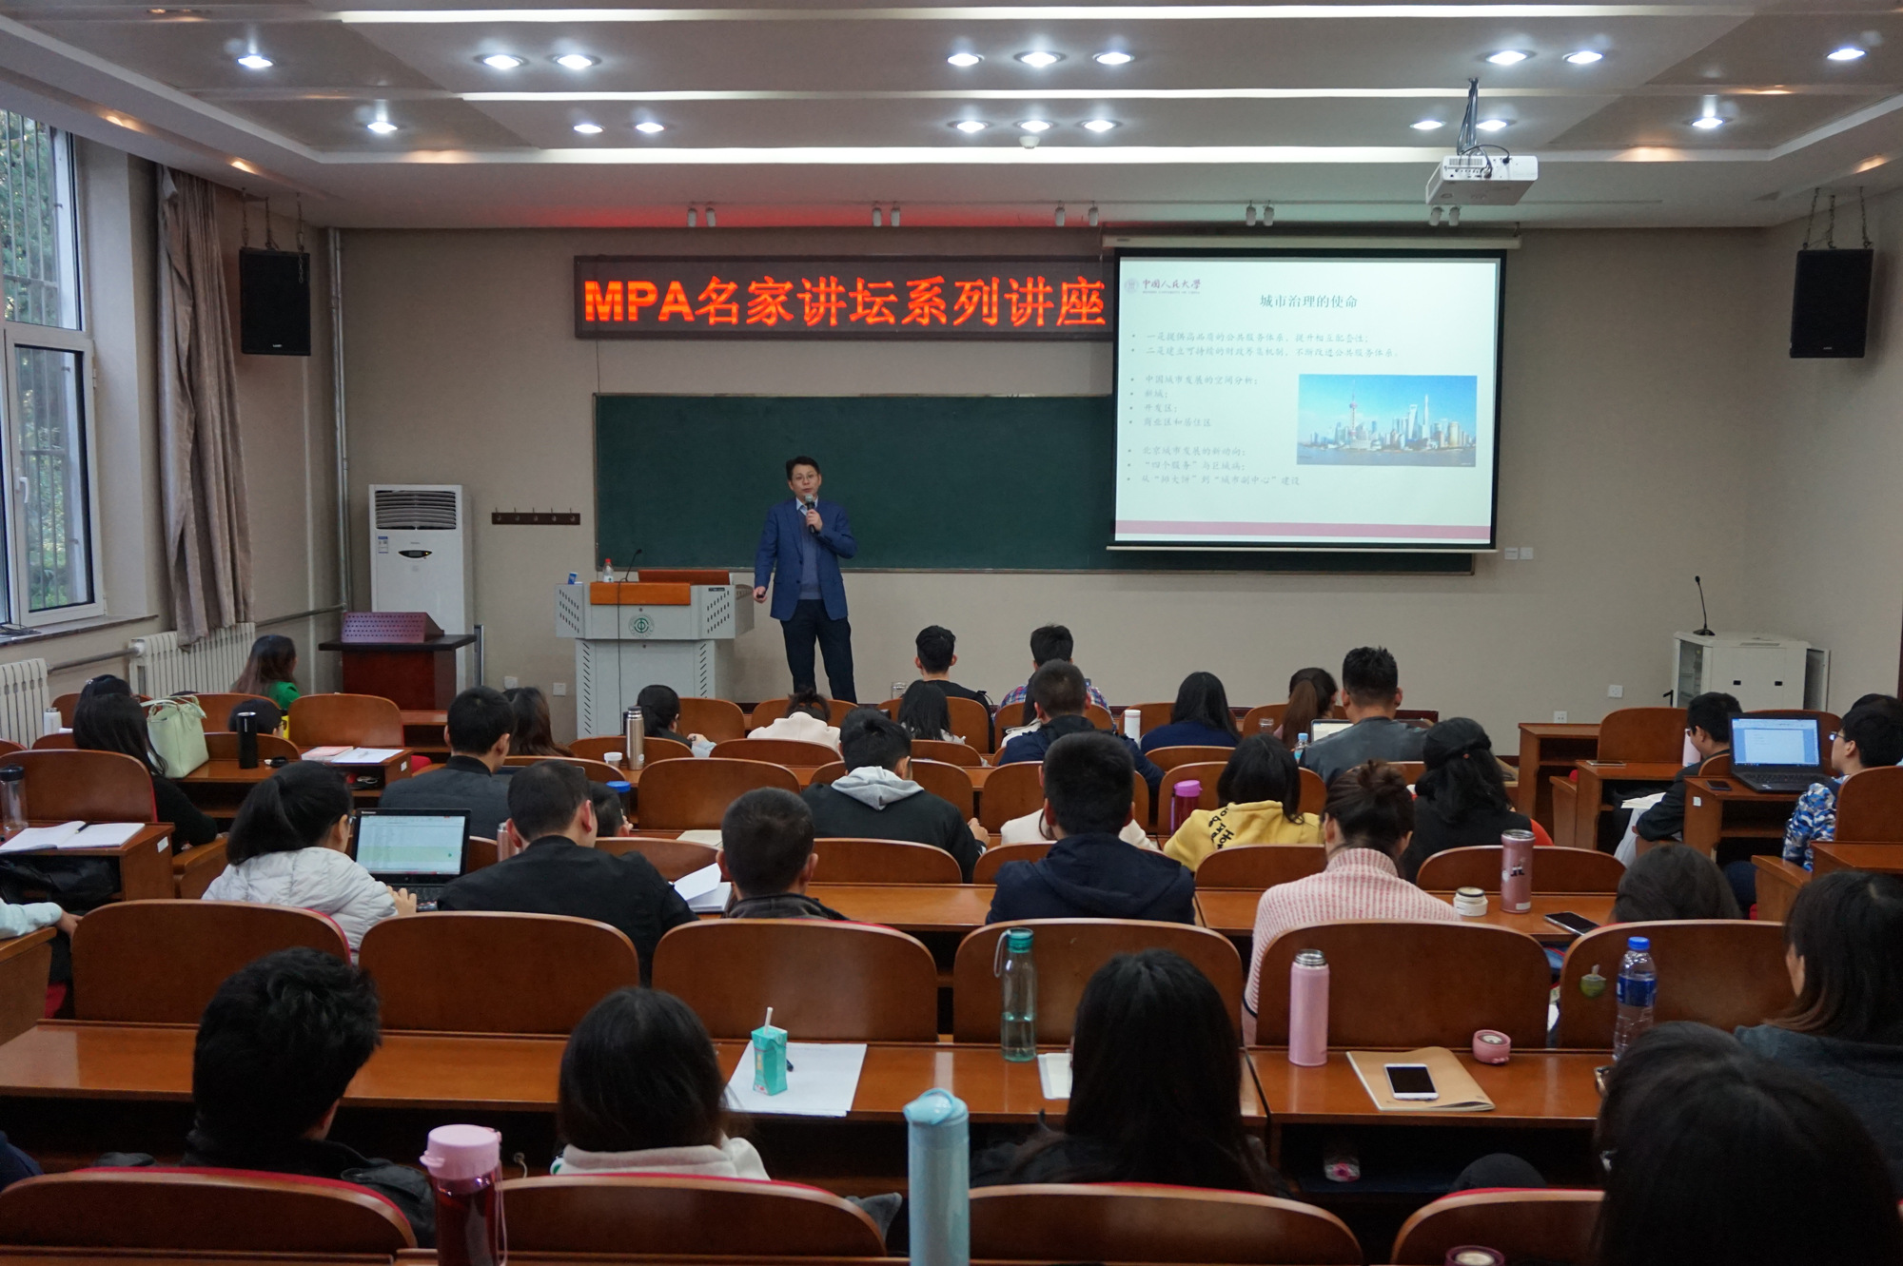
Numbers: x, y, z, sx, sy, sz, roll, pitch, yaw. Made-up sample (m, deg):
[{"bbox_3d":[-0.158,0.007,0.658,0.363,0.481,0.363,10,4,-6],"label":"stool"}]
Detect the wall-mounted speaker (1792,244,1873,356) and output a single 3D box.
[{"bbox_3d":[5.063,-1.906,9.471,0.375,0.590,0.350,2,14,19],"label":"wall-mounted speaker"}]

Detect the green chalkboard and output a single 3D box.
[{"bbox_3d":[0.538,-1.006,11.143,5.990,1.200,0.050,1,6,2],"label":"green chalkboard"}]

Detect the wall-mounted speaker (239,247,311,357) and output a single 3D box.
[{"bbox_3d":[-4.040,-1.975,9.764,0.375,0.590,0.350,-3,16,-27],"label":"wall-mounted speaker"}]

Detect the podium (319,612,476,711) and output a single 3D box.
[{"bbox_3d":[-3.147,0.481,9.361,0.770,1.215,0.470,1,6,2],"label":"podium"}]

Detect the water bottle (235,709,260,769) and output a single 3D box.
[{"bbox_3d":[-2.716,0.411,6.315,0.074,0.220,0.074,1,6,2],"label":"water bottle"}]

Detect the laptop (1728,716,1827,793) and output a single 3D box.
[{"bbox_3d":[3.137,0.451,6.117,0.345,0.235,0.290,1,6,7],"label":"laptop"}]

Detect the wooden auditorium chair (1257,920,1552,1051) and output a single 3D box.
[{"bbox_3d":[0.844,1.000,3.341,0.540,0.996,0.560,1,6,2],"label":"wooden auditorium chair"}]

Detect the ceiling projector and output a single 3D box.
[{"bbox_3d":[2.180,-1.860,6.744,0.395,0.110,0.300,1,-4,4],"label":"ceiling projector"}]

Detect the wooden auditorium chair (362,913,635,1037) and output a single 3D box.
[{"bbox_3d":[-0.801,0.949,3.187,0.510,0.970,0.540,0,6,2],"label":"wooden auditorium chair"}]

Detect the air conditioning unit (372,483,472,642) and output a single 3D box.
[{"bbox_3d":[-3.416,-0.047,10.688,0.575,1.840,0.340,0,6,-3],"label":"air conditioning unit"}]

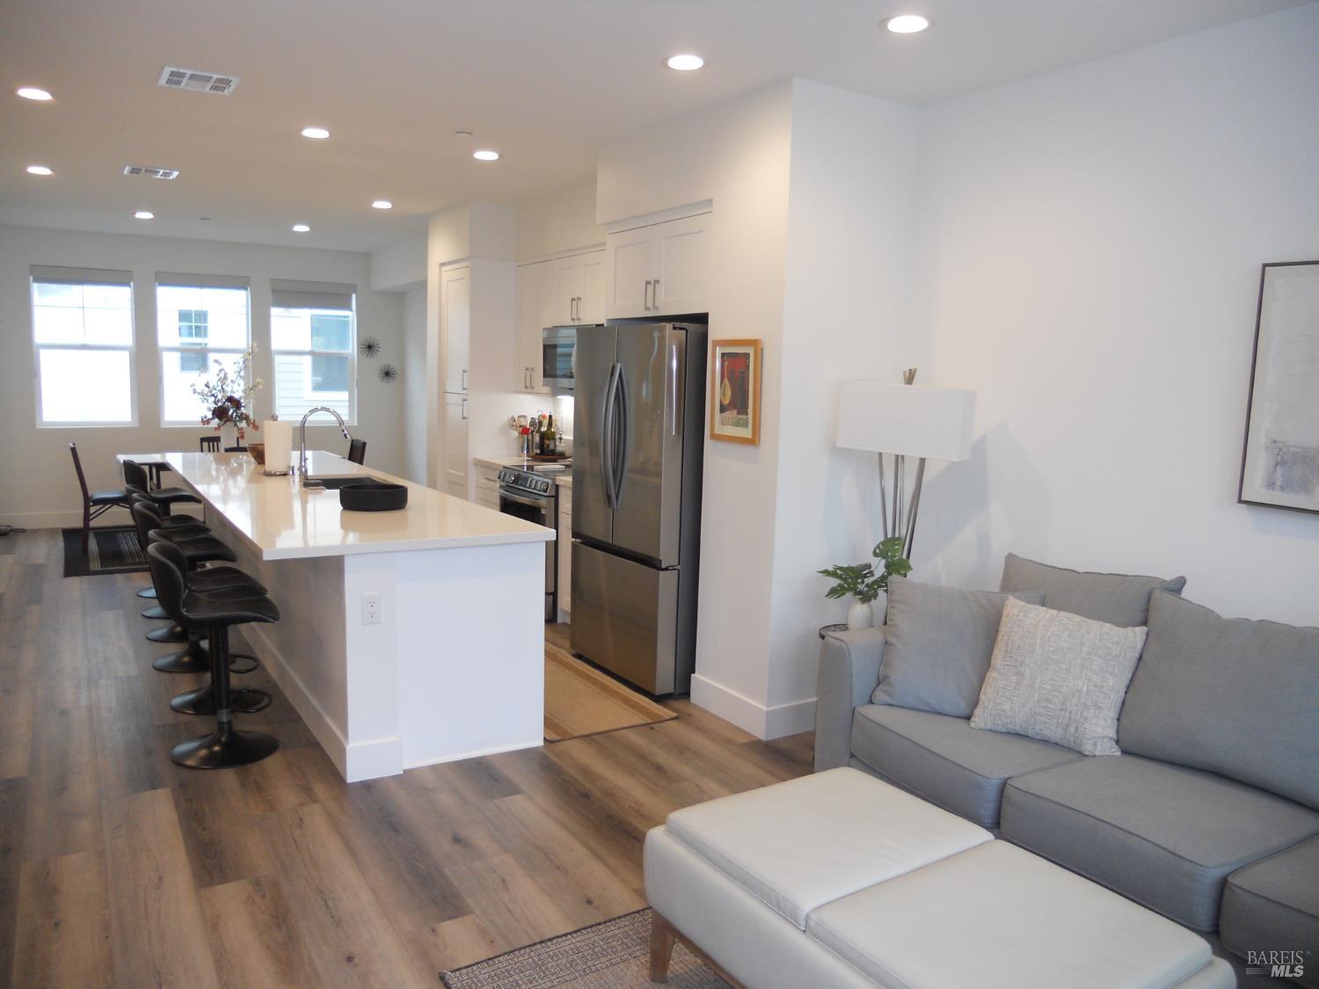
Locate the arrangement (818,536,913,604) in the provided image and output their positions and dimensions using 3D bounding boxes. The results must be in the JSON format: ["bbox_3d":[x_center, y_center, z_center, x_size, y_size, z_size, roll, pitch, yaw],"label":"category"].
[{"bbox_3d":[0.817,0.303,4.099,0.316,0.265,0.316,-3,8,-31],"label":"arrangement"}]

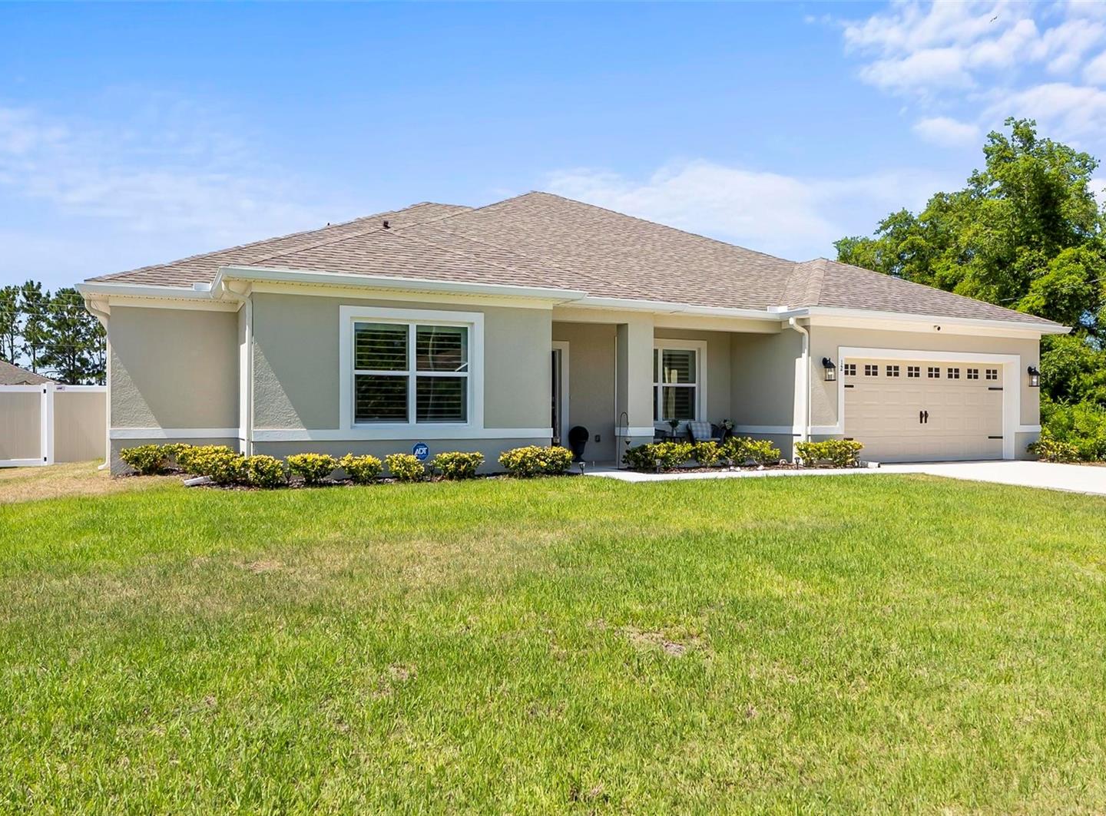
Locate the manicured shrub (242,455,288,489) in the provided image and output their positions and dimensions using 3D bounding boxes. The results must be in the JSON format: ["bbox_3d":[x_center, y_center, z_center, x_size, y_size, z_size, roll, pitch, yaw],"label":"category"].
[{"bbox_3d":[-3.766,0.827,10.236,0.565,0.426,0.548,0,0,-26],"label":"manicured shrub"}]

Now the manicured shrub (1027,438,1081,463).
[{"bbox_3d":[10.669,0.910,16.709,1.111,0.516,0.974,0,0,-26],"label":"manicured shrub"}]

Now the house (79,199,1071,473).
[{"bbox_3d":[-1.040,-2.399,20.807,18.870,7.100,17.600,0,0,-26],"label":"house"}]

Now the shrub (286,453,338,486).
[{"bbox_3d":[-3.228,0.817,10.503,0.693,0.424,0.672,0,0,-26],"label":"shrub"}]

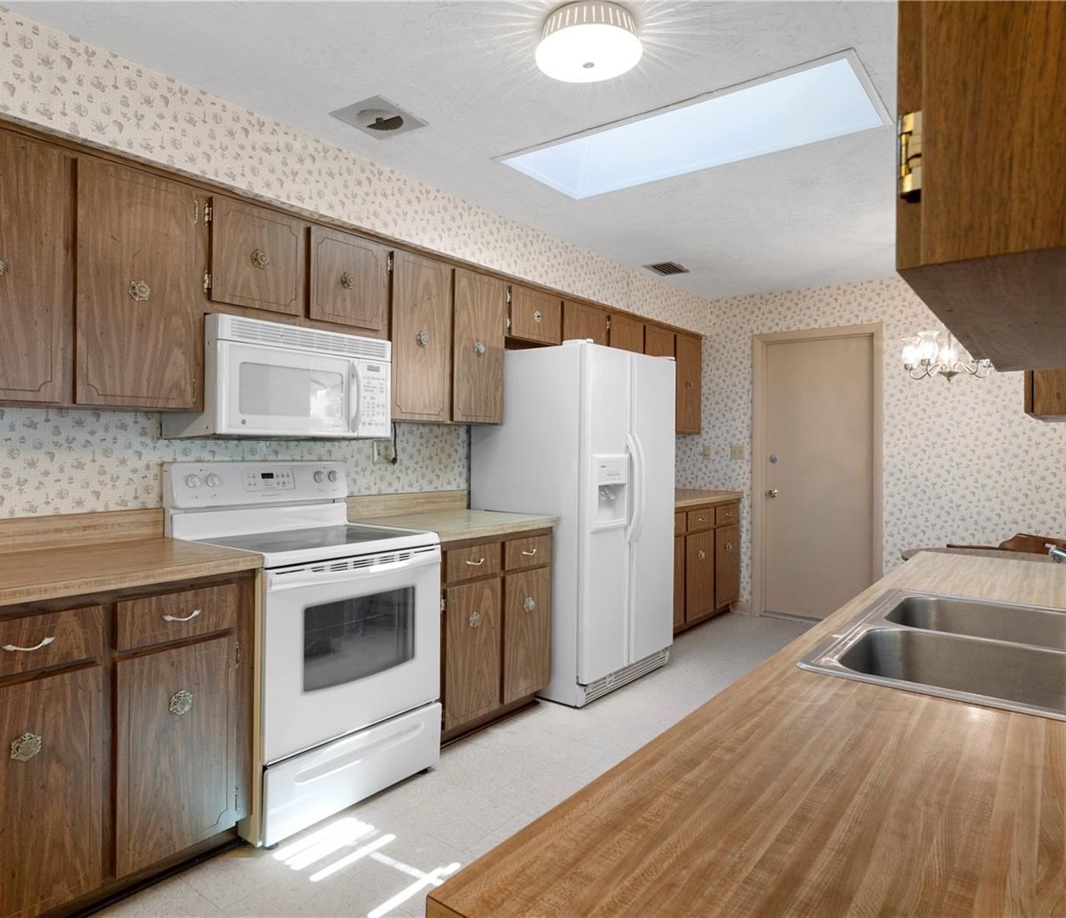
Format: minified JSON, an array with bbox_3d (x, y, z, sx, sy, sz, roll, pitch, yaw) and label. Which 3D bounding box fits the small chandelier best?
[{"bbox_3d":[2.241,-0.593,3.694,0.440,0.360,0.440,1,1,37],"label":"small chandelier"}]

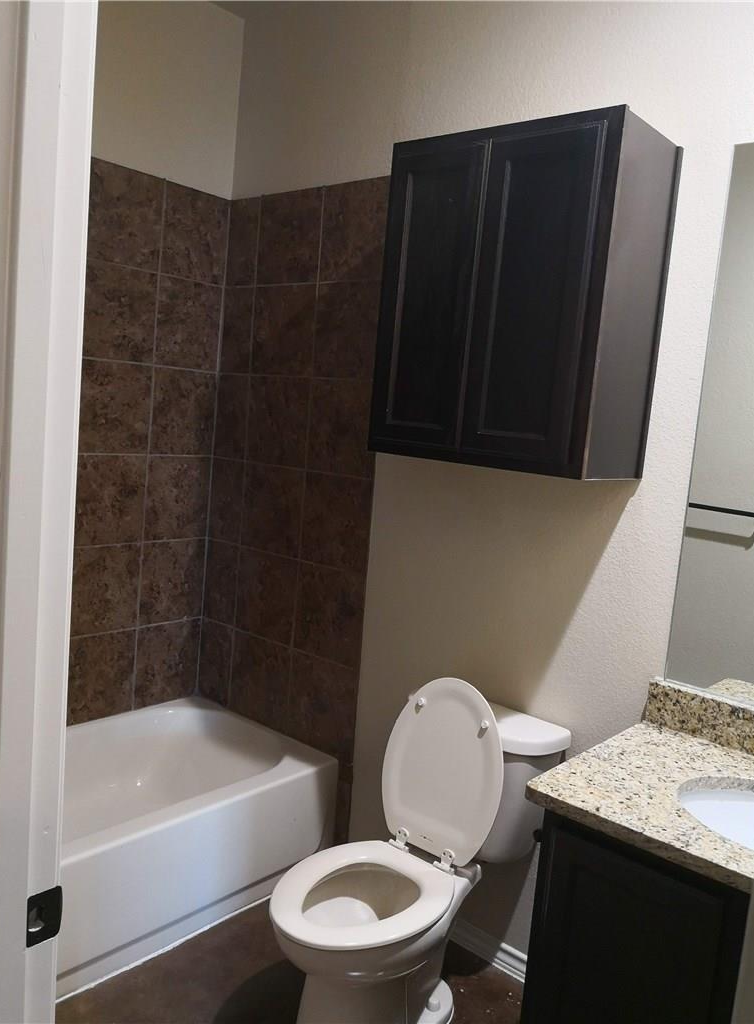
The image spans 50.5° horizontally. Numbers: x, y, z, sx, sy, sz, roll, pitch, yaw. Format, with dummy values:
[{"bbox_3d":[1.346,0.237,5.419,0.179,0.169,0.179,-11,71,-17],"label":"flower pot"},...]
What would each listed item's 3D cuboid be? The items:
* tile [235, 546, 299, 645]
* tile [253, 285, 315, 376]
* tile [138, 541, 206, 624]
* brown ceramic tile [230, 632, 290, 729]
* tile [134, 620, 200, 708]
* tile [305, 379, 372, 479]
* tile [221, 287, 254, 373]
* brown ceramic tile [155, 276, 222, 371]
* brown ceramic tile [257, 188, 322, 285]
[{"bbox_3d":[-0.391,0.298,2.836,0.315,0.305,0.012,10,8,40],"label":"tile"},{"bbox_3d":[-0.313,-0.619,2.735,0.315,0.305,0.012,10,8,40],"label":"tile"},{"bbox_3d":[-0.740,0.254,2.921,0.010,0.302,0.274,10,8,39],"label":"tile"},{"bbox_3d":[-0.416,0.598,2.854,0.302,0.302,0.010,10,8,39],"label":"brown ceramic tile"},{"bbox_3d":[-0.776,0.563,2.983,0.012,0.310,0.277,10,8,40],"label":"tile"},{"bbox_3d":[-0.103,-0.268,2.570,0.306,0.304,0.015,10,9,39],"label":"tile"},{"bbox_3d":[-0.498,-0.649,2.881,0.177,0.304,0.015,10,9,39],"label":"tile"},{"bbox_3d":[-0.671,-0.662,2.848,0.012,0.305,0.277,10,8,40],"label":"brown ceramic tile"},{"bbox_3d":[-0.289,-0.918,2.685,0.302,0.302,0.010,10,8,39],"label":"brown ceramic tile"}]

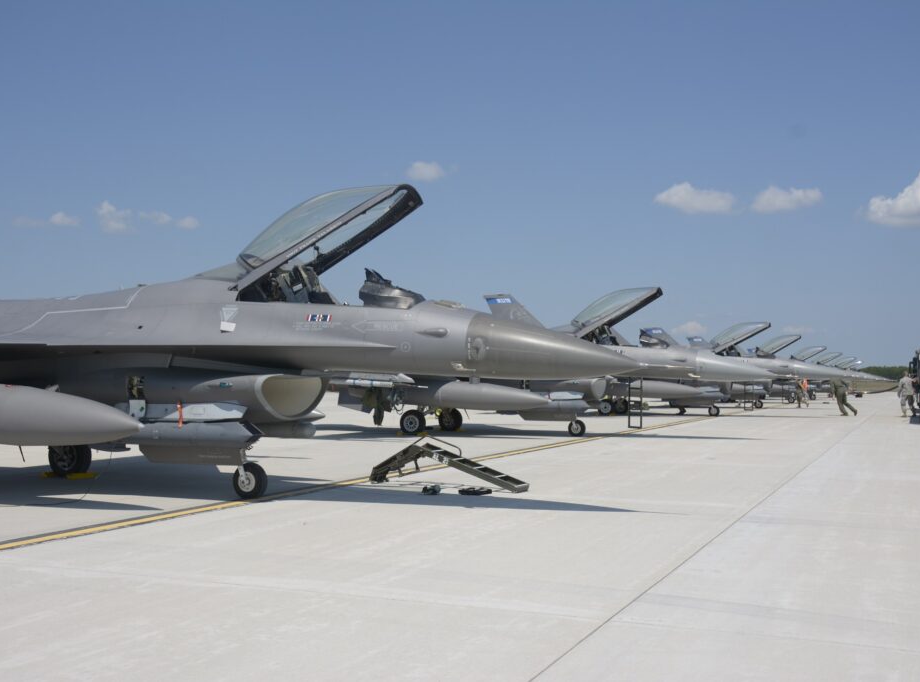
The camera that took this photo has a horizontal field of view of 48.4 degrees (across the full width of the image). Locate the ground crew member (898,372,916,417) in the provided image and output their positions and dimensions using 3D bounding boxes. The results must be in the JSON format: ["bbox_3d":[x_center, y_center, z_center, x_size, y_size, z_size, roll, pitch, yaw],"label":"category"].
[{"bbox_3d":[17.650,2.112,40.400,0.700,1.780,0.480,-1,-2,20],"label":"ground crew member"}]

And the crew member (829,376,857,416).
[{"bbox_3d":[15.284,2.218,40.900,0.680,1.550,0.950,2,-3,-40],"label":"crew member"}]

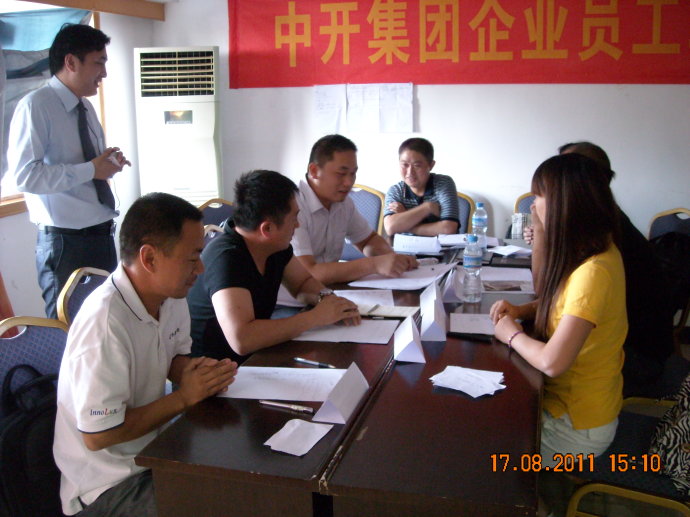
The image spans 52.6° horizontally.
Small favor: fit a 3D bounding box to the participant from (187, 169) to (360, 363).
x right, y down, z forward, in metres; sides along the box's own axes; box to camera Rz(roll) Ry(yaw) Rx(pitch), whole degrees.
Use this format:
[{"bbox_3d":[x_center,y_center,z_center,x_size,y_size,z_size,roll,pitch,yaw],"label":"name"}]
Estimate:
[{"bbox_3d":[-0.213,0.338,2.275,0.640,1.250,0.520,4,14,25],"label":"participant"}]

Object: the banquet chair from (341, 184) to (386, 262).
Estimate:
[{"bbox_3d":[0.017,0.085,4.113,0.440,0.940,0.560,0,13,7],"label":"banquet chair"}]

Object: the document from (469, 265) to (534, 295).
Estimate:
[{"bbox_3d":[0.609,0.080,2.796,0.275,0.008,0.400,2,13,16],"label":"document"}]

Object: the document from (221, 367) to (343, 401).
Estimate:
[{"bbox_3d":[-0.154,0.320,1.803,0.300,0.006,0.212,0,13,9],"label":"document"}]

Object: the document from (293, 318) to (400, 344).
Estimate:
[{"bbox_3d":[0.002,0.220,2.179,0.300,0.008,0.215,1,13,8],"label":"document"}]

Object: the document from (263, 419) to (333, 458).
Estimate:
[{"bbox_3d":[-0.106,0.386,1.543,0.102,0.010,0.147,6,16,26],"label":"document"}]

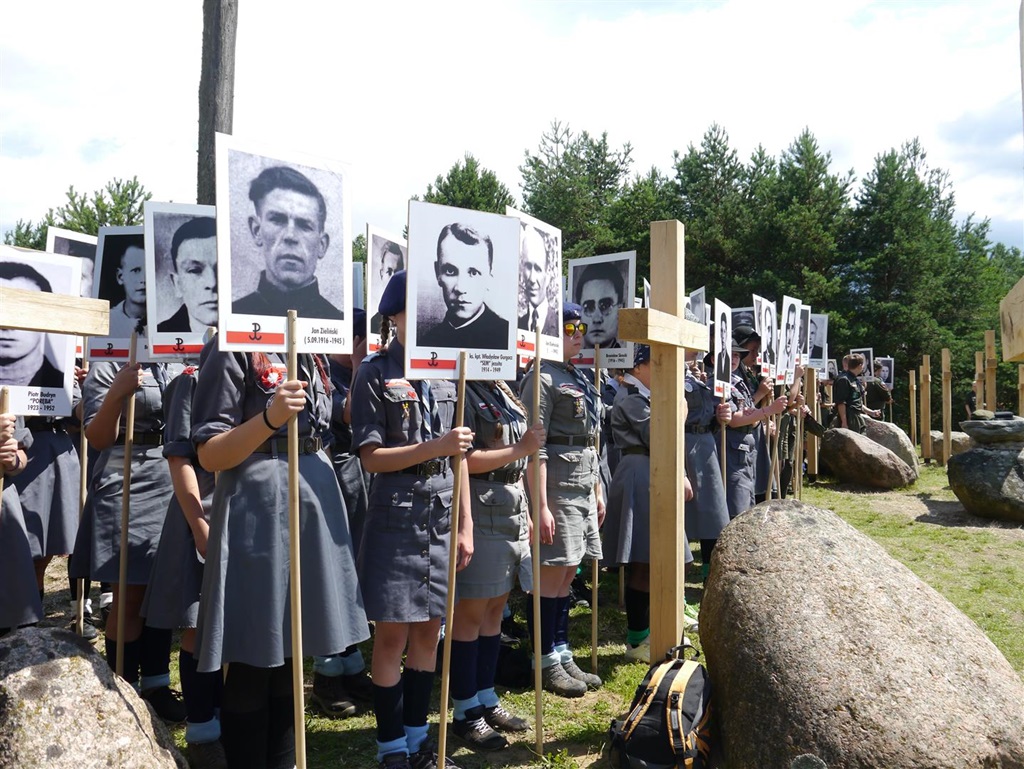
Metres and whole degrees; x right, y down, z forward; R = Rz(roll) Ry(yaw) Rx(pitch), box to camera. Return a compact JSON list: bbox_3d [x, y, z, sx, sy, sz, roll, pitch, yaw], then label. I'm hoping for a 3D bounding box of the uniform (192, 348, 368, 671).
[{"bbox_3d":[-0.650,0.320,2.330,0.400,0.940,0.470,0,-1,34],"label":"uniform"}]

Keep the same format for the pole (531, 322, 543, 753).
[{"bbox_3d":[0.098,0.552,2.990,0.026,1.560,0.026,-2,-2,37],"label":"pole"}]

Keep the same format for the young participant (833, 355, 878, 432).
[{"bbox_3d":[4.420,0.460,10.800,0.380,1.720,0.470,0,-1,37],"label":"young participant"}]

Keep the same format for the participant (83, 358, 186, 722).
[{"bbox_3d":[-1.520,0.475,3.320,0.400,1.670,0.480,0,-1,42],"label":"participant"}]

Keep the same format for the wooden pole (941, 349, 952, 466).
[{"bbox_3d":[7.400,0.396,14.100,0.135,2.020,0.135,0,-1,29],"label":"wooden pole"}]

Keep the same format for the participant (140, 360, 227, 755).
[{"bbox_3d":[-1.050,0.500,2.880,0.380,1.630,0.470,0,-1,42],"label":"participant"}]

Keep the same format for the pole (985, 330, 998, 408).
[{"bbox_3d":[6.660,0.275,11.500,0.135,2.050,0.135,0,-1,29],"label":"pole"}]

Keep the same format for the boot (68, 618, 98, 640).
[{"bbox_3d":[-2.235,1.262,4.330,0.270,0.115,0.100,0,-1,44],"label":"boot"}]

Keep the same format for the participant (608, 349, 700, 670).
[{"bbox_3d":[0.685,0.545,4.020,0.420,1.540,0.440,0,-1,24],"label":"participant"}]

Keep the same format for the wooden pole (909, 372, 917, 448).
[{"bbox_3d":[9.680,0.590,20.000,0.135,1.880,0.135,0,-1,29],"label":"wooden pole"}]

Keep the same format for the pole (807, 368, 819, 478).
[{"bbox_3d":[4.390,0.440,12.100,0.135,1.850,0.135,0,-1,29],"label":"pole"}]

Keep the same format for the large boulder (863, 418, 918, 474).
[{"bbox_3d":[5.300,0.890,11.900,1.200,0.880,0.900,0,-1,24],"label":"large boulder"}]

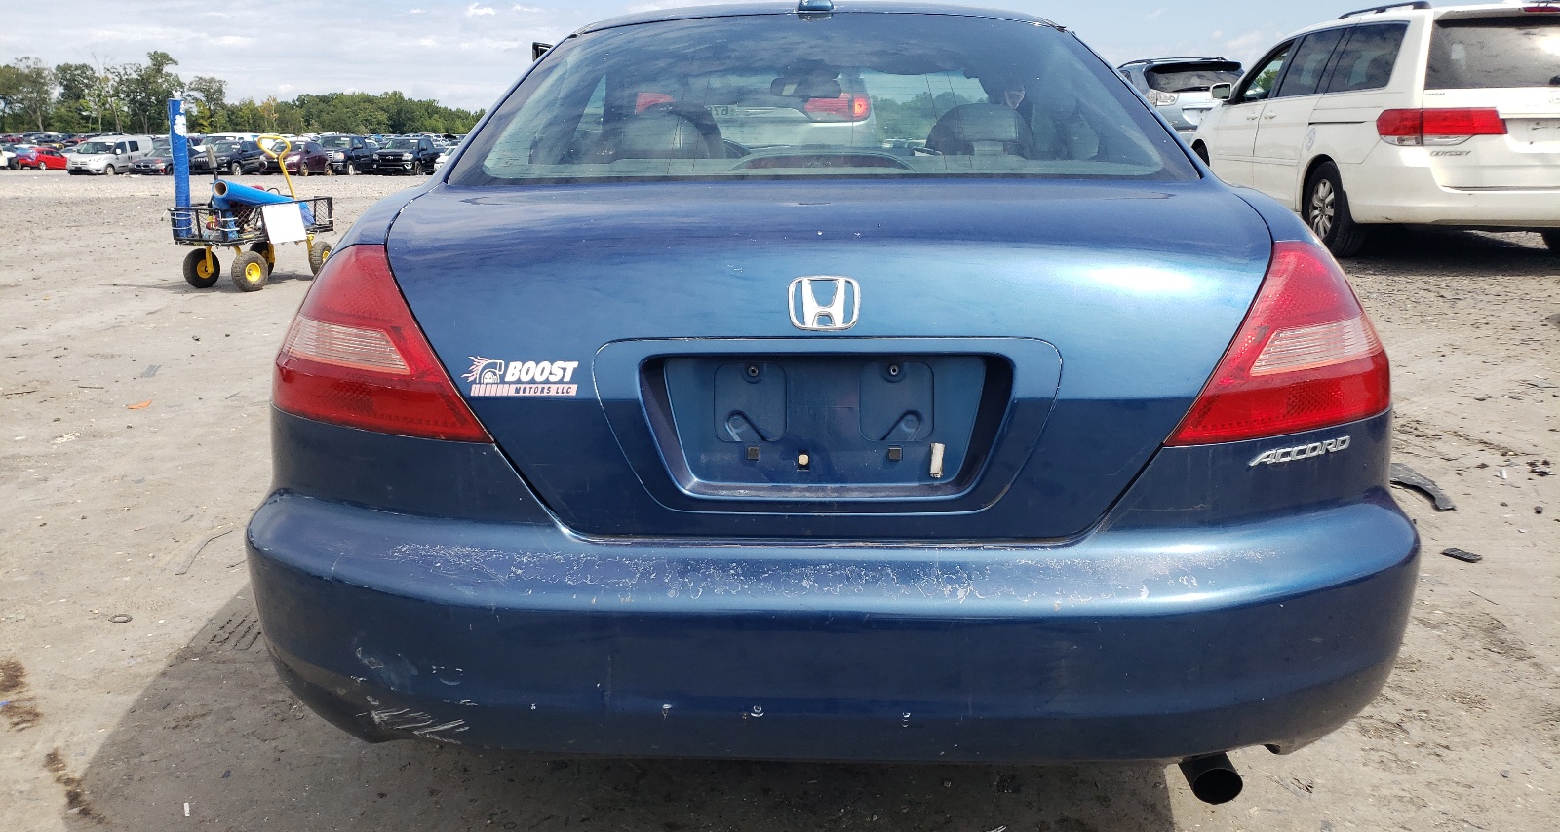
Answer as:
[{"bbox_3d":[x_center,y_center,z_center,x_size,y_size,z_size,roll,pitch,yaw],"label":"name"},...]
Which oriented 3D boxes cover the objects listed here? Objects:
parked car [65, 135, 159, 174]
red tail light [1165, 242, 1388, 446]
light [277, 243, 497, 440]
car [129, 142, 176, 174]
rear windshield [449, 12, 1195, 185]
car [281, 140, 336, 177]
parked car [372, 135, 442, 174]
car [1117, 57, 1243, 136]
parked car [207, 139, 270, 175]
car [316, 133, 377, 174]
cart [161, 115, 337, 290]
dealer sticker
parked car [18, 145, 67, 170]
[{"bbox_3d":[-33.750,-13.180,59.416,1.830,1.880,4.740,0,13,1],"label":"parked car"},{"bbox_3d":[0.712,-0.112,1.617,0.430,0.255,0.300,0,13,1],"label":"red tail light"},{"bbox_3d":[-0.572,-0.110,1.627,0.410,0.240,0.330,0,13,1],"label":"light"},{"bbox_3d":[-30.100,-12.620,58.000,1.810,1.430,4.630,0,13,0],"label":"car"},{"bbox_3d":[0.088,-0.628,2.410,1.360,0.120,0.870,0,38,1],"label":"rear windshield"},{"bbox_3d":[-21.620,-11.606,52.774,1.670,1.515,4.150,0,13,2],"label":"car"},{"bbox_3d":[-18.400,-12.960,58.500,1.890,1.790,5.400,0,13,0],"label":"parked car"},{"bbox_3d":[5.420,-4.460,17.493,1.845,1.680,4.730,-1,13,-4],"label":"car"},{"bbox_3d":[-27.000,-12.730,57.800,1.860,1.690,4.620,0,13,0],"label":"parked car"},{"bbox_3d":[-21.450,-12.948,58.114,2.030,1.870,5.840,0,13,1],"label":"car"},{"bbox_3d":[-3.770,-1.535,8.339,0.560,1.260,1.000,6,14,23],"label":"cart"},{"bbox_3d":[-0.325,-0.049,1.475,0.152,0.050,0.003,2,5,9],"label":"dealer sticker"},{"bbox_3d":[-49.300,-17.300,78.700,1.800,1.450,4.450,0,13,0],"label":"parked car"}]

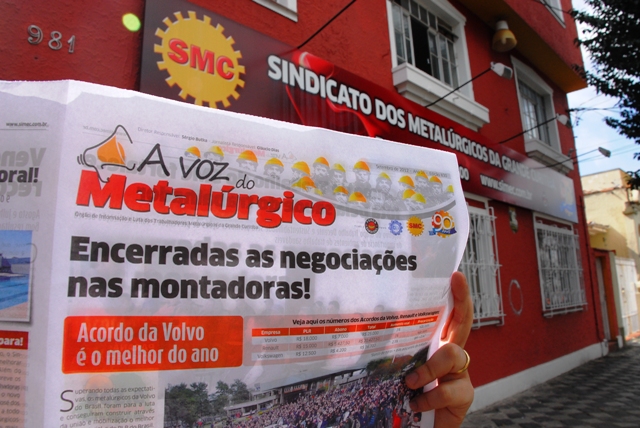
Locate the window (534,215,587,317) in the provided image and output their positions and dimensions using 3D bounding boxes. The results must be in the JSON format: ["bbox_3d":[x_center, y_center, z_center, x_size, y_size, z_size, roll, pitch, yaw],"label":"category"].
[{"bbox_3d":[4.474,0.956,8.952,0.207,1.779,2.154,-12,-14,42],"label":"window"}]

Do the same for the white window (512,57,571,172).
[{"bbox_3d":[4.354,-1.872,9.436,0.295,1.829,2.227,-12,-14,42],"label":"white window"}]

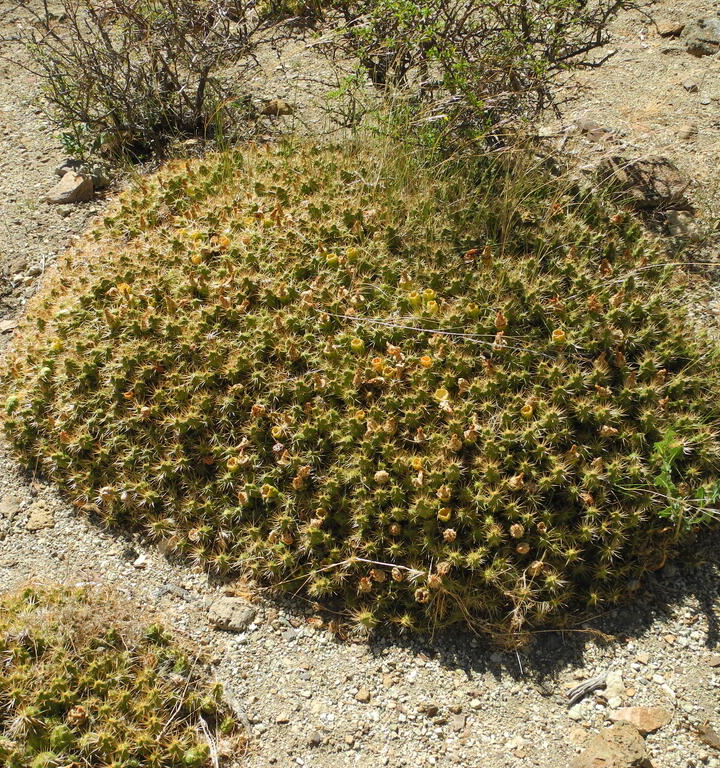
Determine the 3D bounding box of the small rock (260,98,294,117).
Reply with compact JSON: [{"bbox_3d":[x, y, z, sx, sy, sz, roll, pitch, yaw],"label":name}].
[{"bbox_3d":[-0.356,-1.195,3.580,0.147,0.051,0.091,-4,42,-4],"label":"small rock"}]

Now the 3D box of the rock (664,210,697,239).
[{"bbox_3d":[1.092,-0.545,2.824,0.098,0.083,0.093,17,44,18],"label":"rock"}]

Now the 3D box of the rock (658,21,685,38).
[{"bbox_3d":[1.603,-1.825,4.277,0.135,0.074,0.101,14,43,15],"label":"rock"}]

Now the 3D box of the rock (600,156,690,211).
[{"bbox_3d":[1.030,-0.728,2.994,0.307,0.137,0.215,14,43,16],"label":"rock"}]

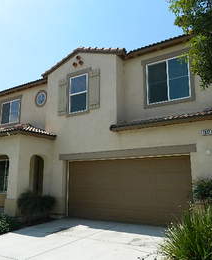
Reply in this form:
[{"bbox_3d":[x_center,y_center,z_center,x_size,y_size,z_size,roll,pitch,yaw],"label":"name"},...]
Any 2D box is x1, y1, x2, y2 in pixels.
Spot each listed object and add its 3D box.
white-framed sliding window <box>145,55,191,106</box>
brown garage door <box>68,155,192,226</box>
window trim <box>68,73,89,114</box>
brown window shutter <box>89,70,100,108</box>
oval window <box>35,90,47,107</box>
[{"bbox_3d":[2.193,-1.761,8.911,1.620,1.620,0.100,-6,-11,31],"label":"white-framed sliding window"},{"bbox_3d":[0.556,2.118,8.861,4.850,2.160,0.080,-6,-11,31],"label":"brown garage door"},{"bbox_3d":[-1.106,-1.490,10.136,1.020,1.620,0.100,-6,-11,31],"label":"window trim"},{"bbox_3d":[-0.461,-1.598,9.719,0.500,1.580,0.050,-6,-11,31],"label":"brown window shutter"},{"bbox_3d":[-3.169,-1.545,12.189,0.800,0.820,0.100,-6,-11,31],"label":"oval window"}]

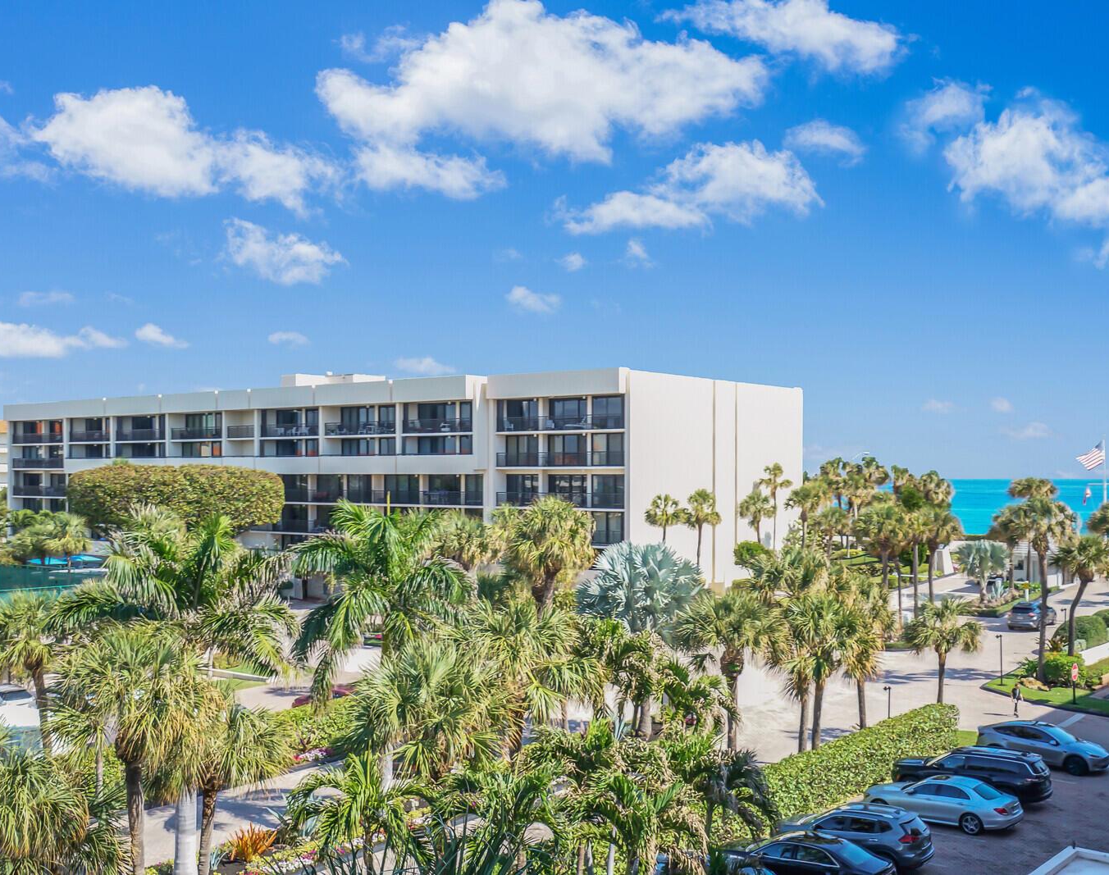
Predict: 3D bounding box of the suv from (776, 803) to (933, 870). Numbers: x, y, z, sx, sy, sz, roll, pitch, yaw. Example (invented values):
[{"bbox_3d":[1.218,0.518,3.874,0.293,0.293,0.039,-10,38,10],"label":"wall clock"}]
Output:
[{"bbox_3d":[8.500,11.392,36.904,4.690,1.720,1.840,-1,-2,37],"label":"suv"}]

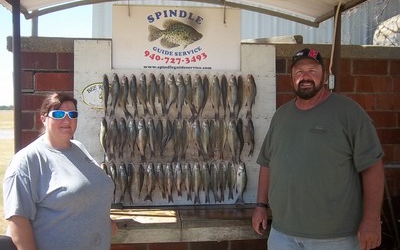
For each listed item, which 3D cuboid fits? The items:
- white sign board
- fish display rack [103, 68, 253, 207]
[{"bbox_3d":[-0.163,-0.634,2.988,0.941,0.463,0.030,0,2,-7],"label":"white sign board"},{"bbox_3d":[-0.147,0.101,2.983,1.129,0.963,0.100,0,2,-7],"label":"fish display rack"}]

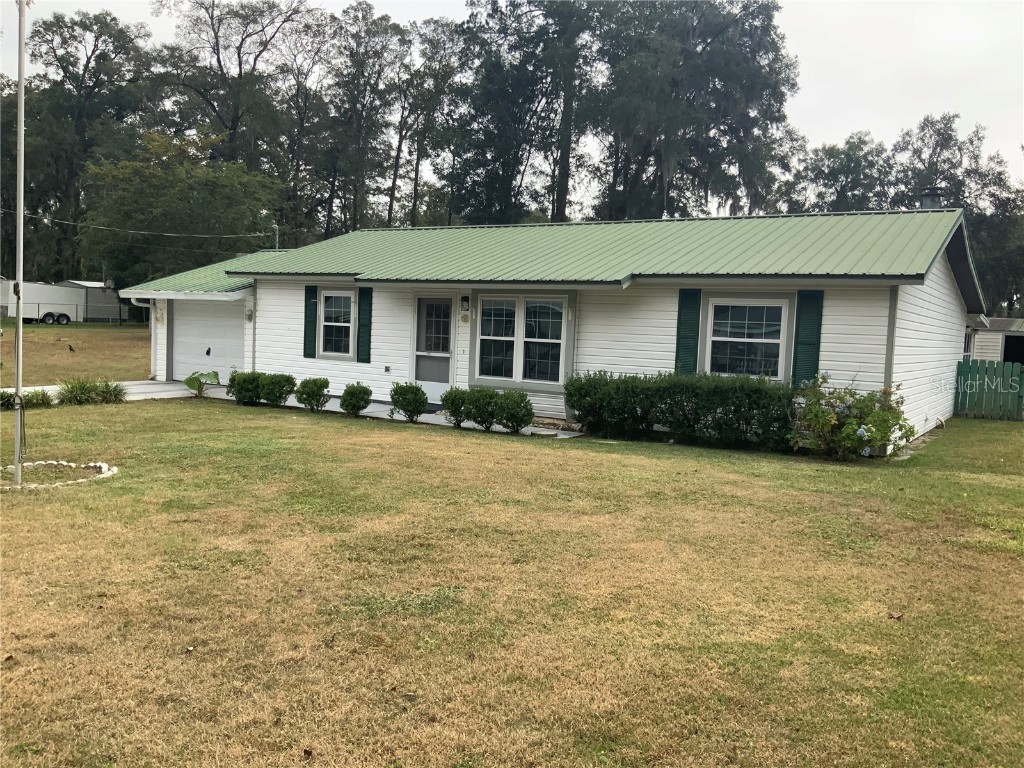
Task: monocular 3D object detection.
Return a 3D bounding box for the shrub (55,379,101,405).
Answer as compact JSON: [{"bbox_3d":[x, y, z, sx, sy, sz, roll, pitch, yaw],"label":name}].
[{"bbox_3d":[-7.717,0.130,15.301,0.780,0.450,0.780,5,4,33],"label":"shrub"}]

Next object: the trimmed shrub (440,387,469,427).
[{"bbox_3d":[-0.847,0.370,13.918,0.600,0.640,0.600,2,4,0],"label":"trimmed shrub"}]

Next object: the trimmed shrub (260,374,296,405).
[{"bbox_3d":[-4.312,0.111,15.841,0.651,0.609,0.651,5,4,32],"label":"trimmed shrub"}]

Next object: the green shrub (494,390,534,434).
[{"bbox_3d":[0.055,0.435,13.327,0.620,0.660,0.620,2,4,0],"label":"green shrub"}]

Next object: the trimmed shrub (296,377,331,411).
[{"bbox_3d":[-3.543,0.192,15.351,0.614,0.635,0.614,2,4,0],"label":"trimmed shrub"}]

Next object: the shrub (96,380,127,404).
[{"bbox_3d":[-7.172,0.152,15.353,0.552,0.429,0.564,5,4,32],"label":"shrub"}]

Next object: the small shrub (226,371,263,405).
[{"bbox_3d":[-5.072,0.086,16.328,0.671,0.647,0.671,5,4,32],"label":"small shrub"}]

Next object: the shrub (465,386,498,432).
[{"bbox_3d":[-0.468,0.386,13.388,0.566,0.694,0.566,2,4,0],"label":"shrub"}]

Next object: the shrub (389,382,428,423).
[{"bbox_3d":[-1.702,0.310,14.176,0.632,0.669,0.632,2,4,0],"label":"shrub"}]

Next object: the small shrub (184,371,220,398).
[{"bbox_3d":[-6.142,0.010,17.010,0.683,0.516,0.580,5,4,32],"label":"small shrub"}]

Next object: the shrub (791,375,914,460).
[{"bbox_3d":[4.556,0.459,11.492,1.480,1.100,1.050,5,4,33],"label":"shrub"}]

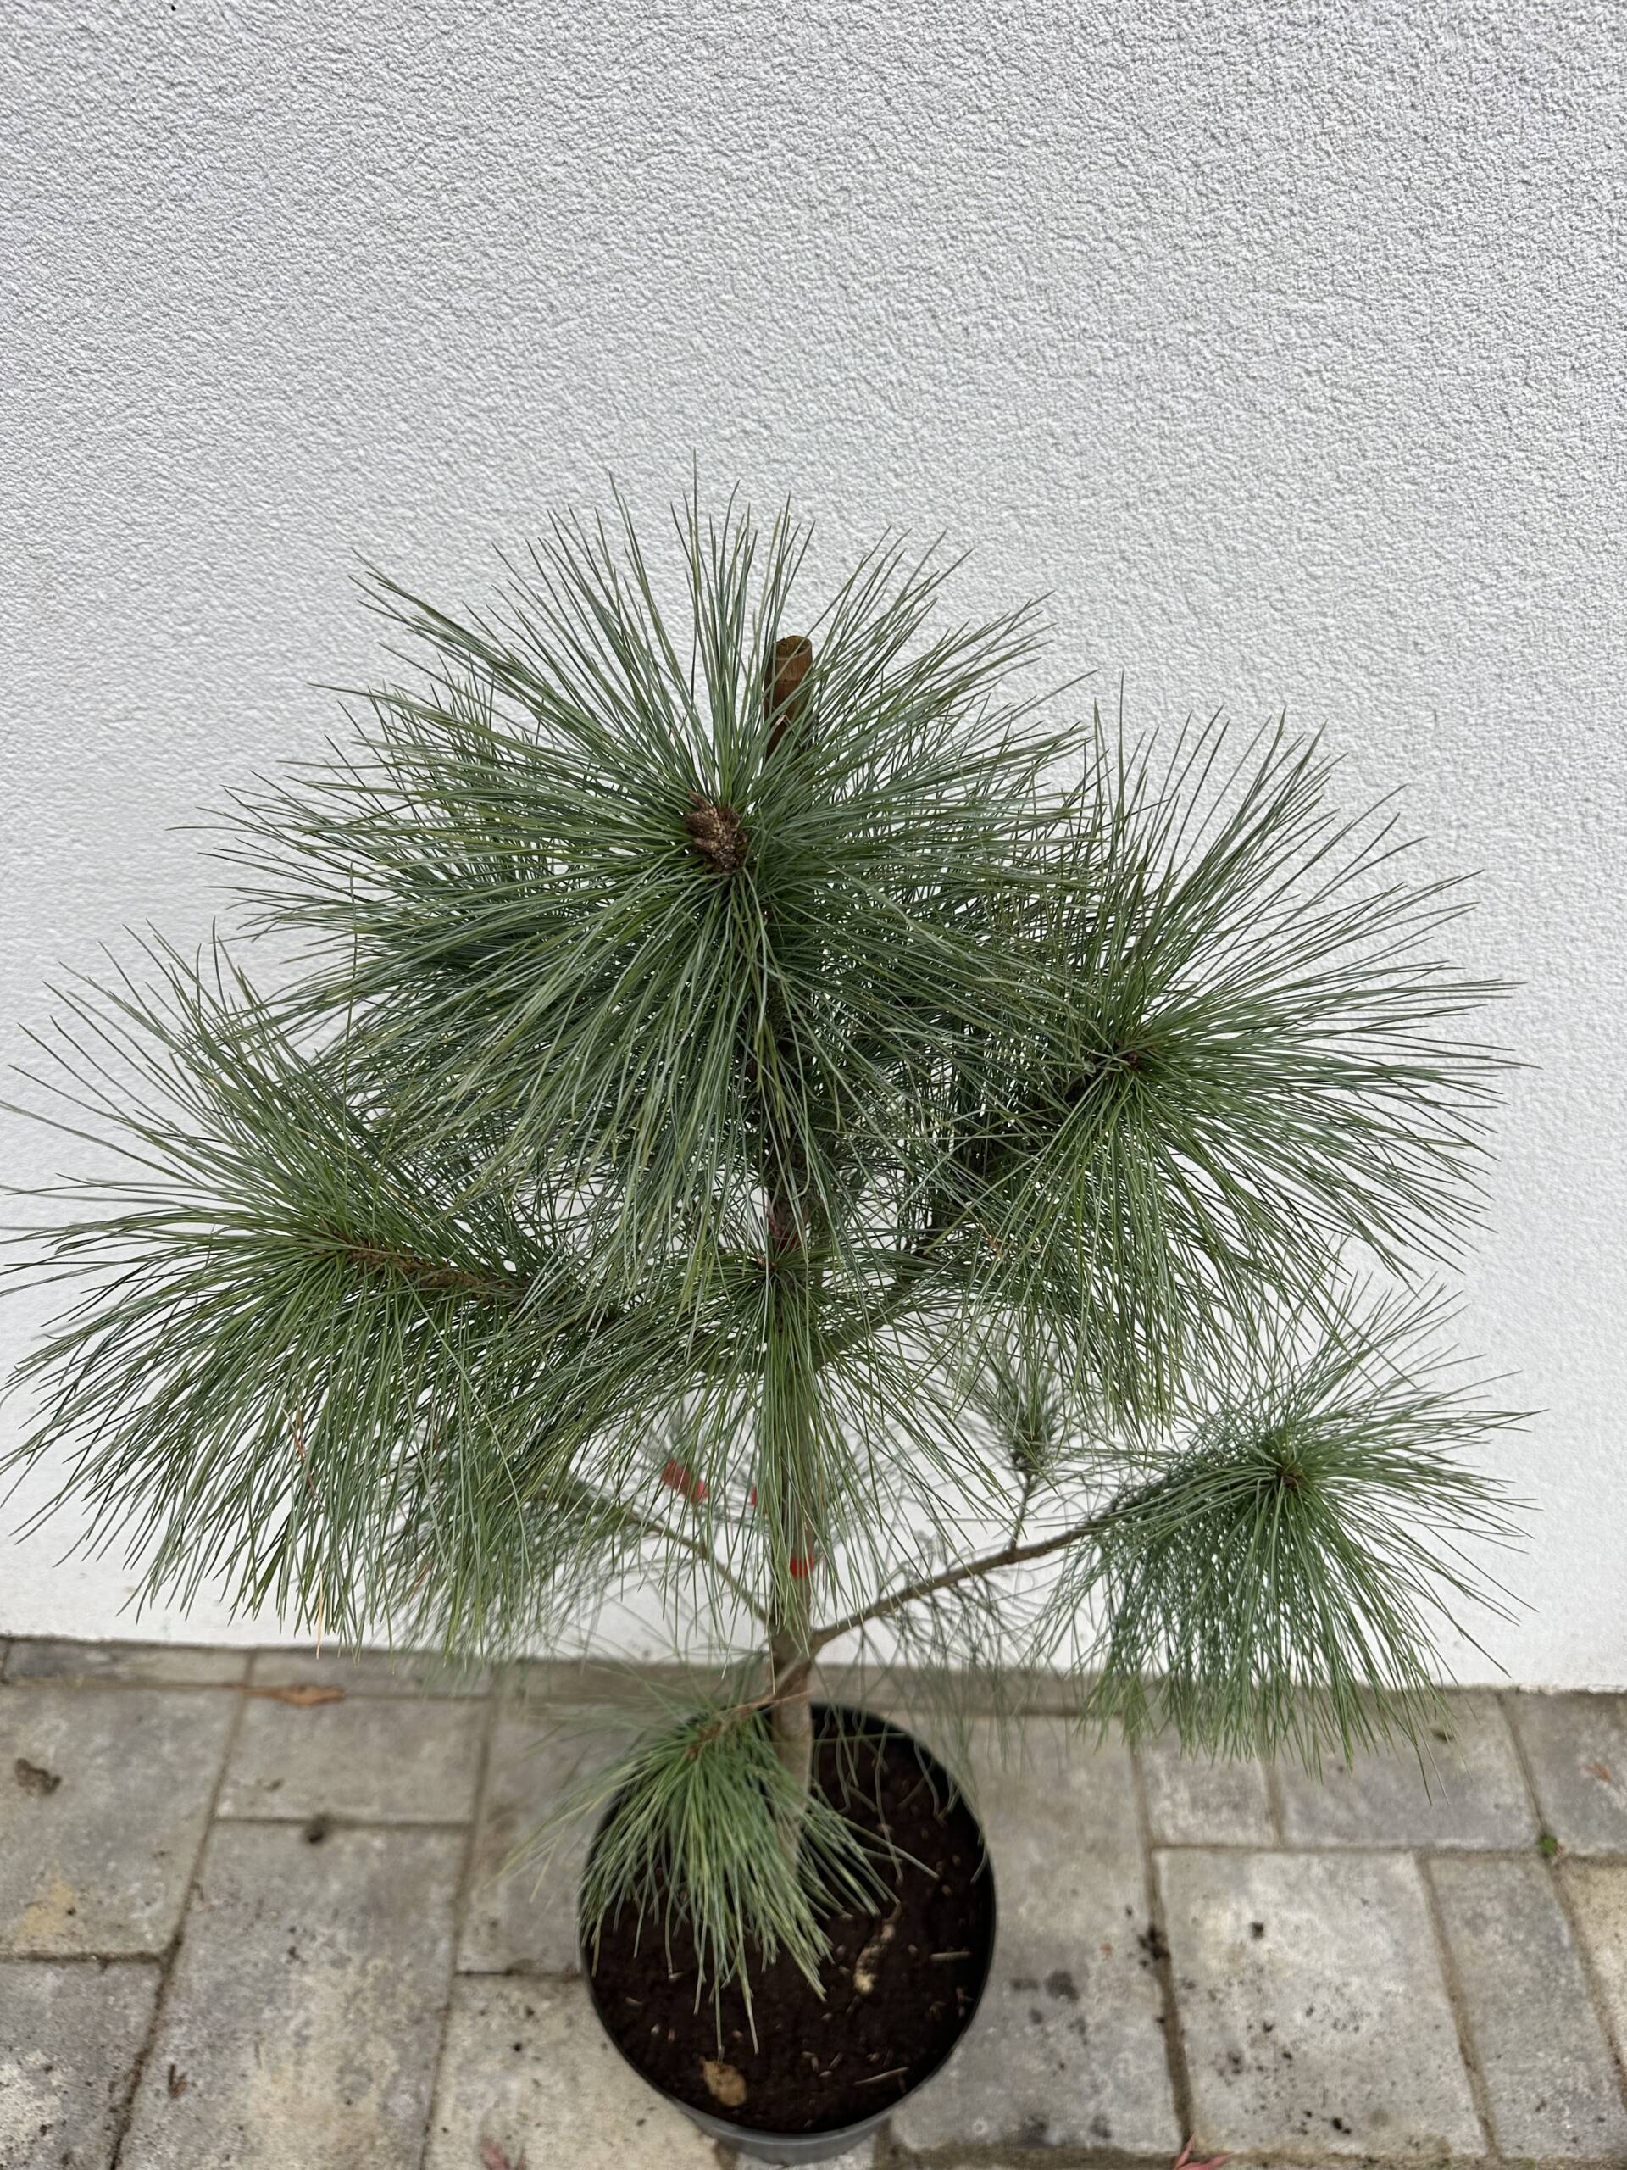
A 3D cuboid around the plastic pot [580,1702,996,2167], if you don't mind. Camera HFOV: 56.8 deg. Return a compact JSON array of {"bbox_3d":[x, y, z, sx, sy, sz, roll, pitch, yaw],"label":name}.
[{"bbox_3d":[-0.016,0.581,1.004,0.257,0.203,0.257,1,43,-1],"label":"plastic pot"}]

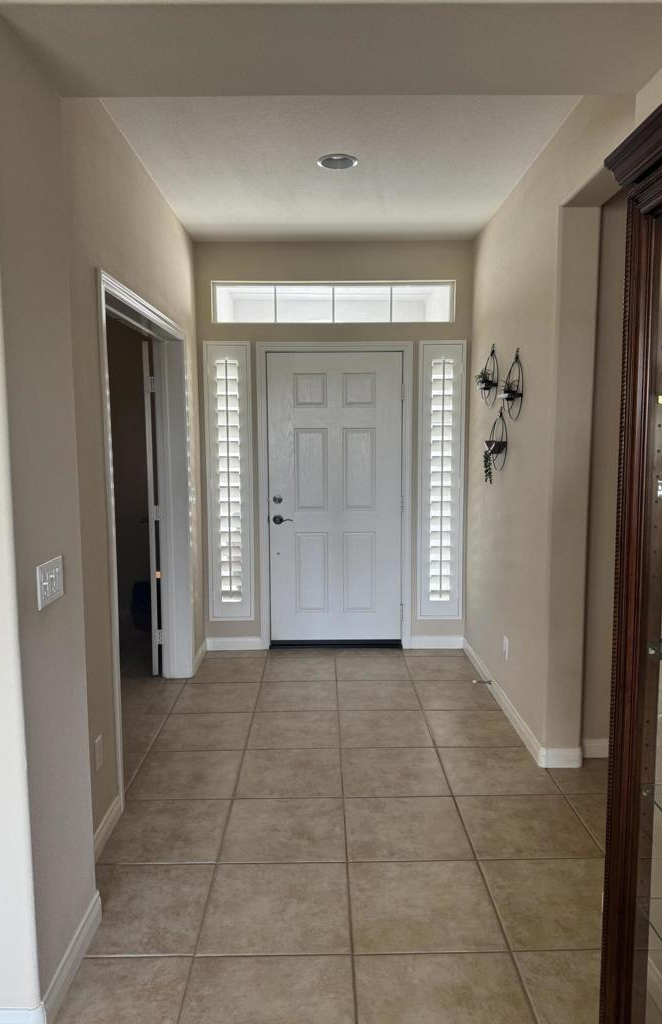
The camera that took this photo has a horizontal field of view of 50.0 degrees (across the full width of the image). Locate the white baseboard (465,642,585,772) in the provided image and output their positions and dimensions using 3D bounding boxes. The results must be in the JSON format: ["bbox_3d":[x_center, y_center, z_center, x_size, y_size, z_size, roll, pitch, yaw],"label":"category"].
[{"bbox_3d":[1.029,1.006,4.078,0.180,0.092,1.794,0,6,-1],"label":"white baseboard"}]

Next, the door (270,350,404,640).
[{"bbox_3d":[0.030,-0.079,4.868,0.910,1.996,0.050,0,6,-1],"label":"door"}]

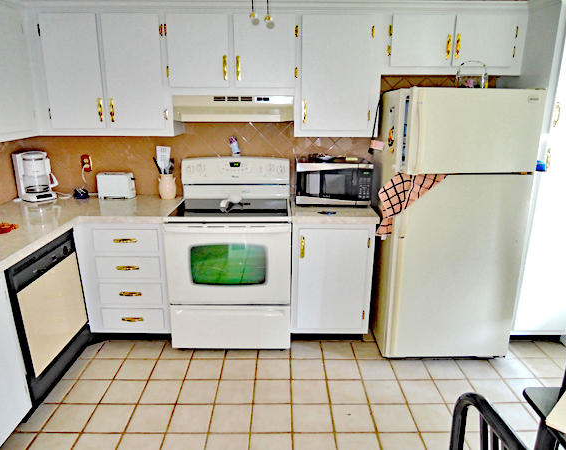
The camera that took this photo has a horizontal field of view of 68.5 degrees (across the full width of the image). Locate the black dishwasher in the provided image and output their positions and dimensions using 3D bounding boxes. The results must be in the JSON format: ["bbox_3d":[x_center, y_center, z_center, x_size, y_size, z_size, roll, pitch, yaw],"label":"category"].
[{"bbox_3d":[-1.520,0.486,2.255,0.590,0.800,0.625,0,15,0],"label":"black dishwasher"}]

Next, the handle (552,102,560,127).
[{"bbox_3d":[1.529,-0.615,2.328,0.025,0.136,0.030,0,15,0],"label":"handle"}]

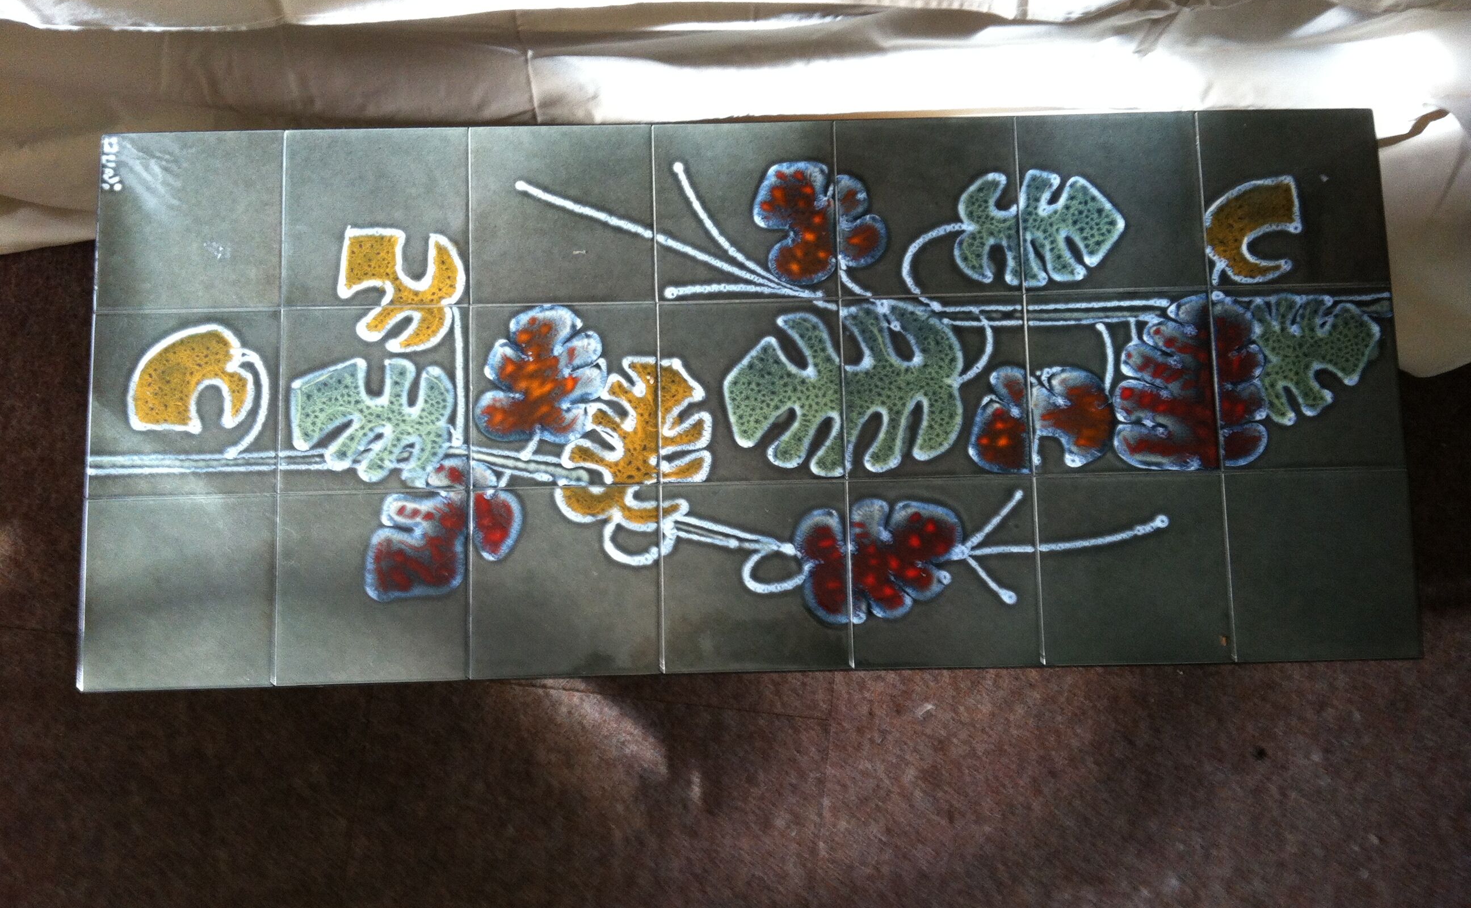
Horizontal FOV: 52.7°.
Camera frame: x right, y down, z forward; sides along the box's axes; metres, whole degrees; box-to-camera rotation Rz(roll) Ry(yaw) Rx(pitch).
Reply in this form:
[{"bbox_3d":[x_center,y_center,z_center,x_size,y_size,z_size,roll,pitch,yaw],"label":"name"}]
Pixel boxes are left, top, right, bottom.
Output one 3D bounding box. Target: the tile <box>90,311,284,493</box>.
[{"bbox_3d":[-0.438,-0.040,1.189,0.150,0.010,0.150,-1,82,-1],"label":"tile"}]

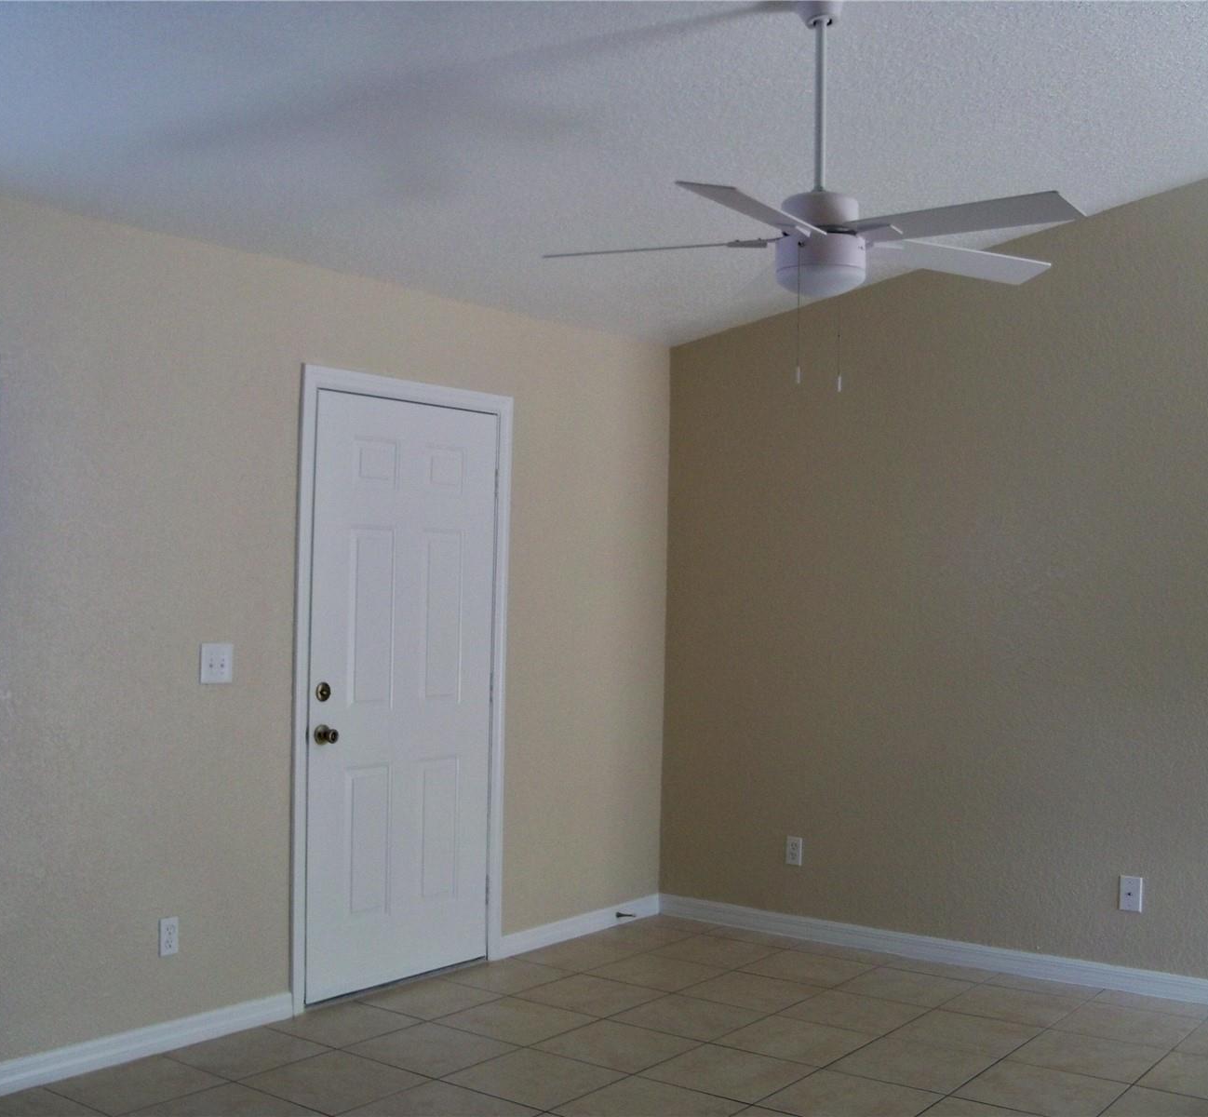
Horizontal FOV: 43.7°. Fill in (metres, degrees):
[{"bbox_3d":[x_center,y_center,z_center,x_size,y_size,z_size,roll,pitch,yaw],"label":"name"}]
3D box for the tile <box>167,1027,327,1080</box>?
[{"bbox_3d":[-1.056,1.472,4.475,0.343,0.010,0.403,0,-1,37],"label":"tile"}]

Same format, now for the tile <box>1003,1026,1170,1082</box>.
[{"bbox_3d":[1.486,1.526,4.550,0.400,0.010,0.400,0,-1,37],"label":"tile"}]

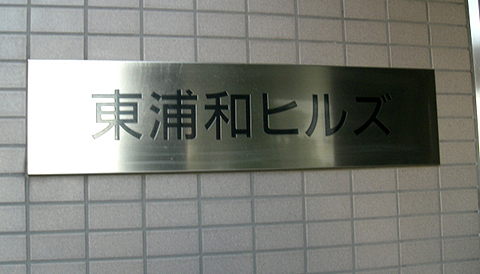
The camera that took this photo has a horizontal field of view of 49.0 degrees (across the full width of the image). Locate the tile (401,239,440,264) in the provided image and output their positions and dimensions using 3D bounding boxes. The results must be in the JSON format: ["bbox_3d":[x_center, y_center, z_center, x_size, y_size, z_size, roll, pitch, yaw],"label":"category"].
[{"bbox_3d":[0.362,0.231,1.060,0.095,0.045,0.008,0,-5,-13],"label":"tile"}]

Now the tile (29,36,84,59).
[{"bbox_3d":[-0.322,-0.158,0.927,0.095,0.045,0.008,0,-5,-13],"label":"tile"}]

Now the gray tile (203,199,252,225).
[{"bbox_3d":[-0.025,0.138,0.973,0.095,0.045,0.008,0,-5,-13],"label":"gray tile"}]

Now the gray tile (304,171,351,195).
[{"bbox_3d":[0.169,0.086,1.024,0.095,0.045,0.009,-1,-5,-13],"label":"gray tile"}]

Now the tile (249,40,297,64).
[{"bbox_3d":[0.064,-0.163,1.023,0.095,0.045,0.008,0,-5,-13],"label":"tile"}]

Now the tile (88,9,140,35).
[{"bbox_3d":[-0.229,-0.209,0.957,0.095,0.045,0.008,0,-5,-13],"label":"tile"}]

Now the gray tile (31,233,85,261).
[{"bbox_3d":[-0.312,0.187,0.900,0.095,0.045,0.009,-1,-5,-13],"label":"gray tile"}]

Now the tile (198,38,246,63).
[{"bbox_3d":[-0.036,-0.163,0.999,0.095,0.045,0.009,-1,-5,-13],"label":"tile"}]

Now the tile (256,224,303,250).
[{"bbox_3d":[0.074,0.187,0.993,0.095,0.045,0.009,-1,-5,-13],"label":"tile"}]

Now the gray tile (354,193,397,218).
[{"bbox_3d":[0.268,0.135,1.043,0.095,0.045,0.008,0,-5,-13],"label":"gray tile"}]

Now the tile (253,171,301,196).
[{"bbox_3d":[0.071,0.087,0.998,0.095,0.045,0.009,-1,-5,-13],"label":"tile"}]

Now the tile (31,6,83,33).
[{"bbox_3d":[-0.323,-0.205,0.932,0.095,0.045,0.009,-1,-5,-13],"label":"tile"}]

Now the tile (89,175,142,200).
[{"bbox_3d":[-0.221,0.089,0.930,0.095,0.045,0.008,0,-5,-13],"label":"tile"}]

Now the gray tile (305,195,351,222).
[{"bbox_3d":[0.172,0.136,1.020,0.095,0.045,0.008,0,-5,-13],"label":"gray tile"}]

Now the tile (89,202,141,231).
[{"bbox_3d":[-0.220,0.139,0.929,0.095,0.045,0.008,0,-5,-13],"label":"tile"}]

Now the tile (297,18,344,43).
[{"bbox_3d":[0.158,-0.213,1.050,0.095,0.045,0.010,-1,-5,-14],"label":"tile"}]

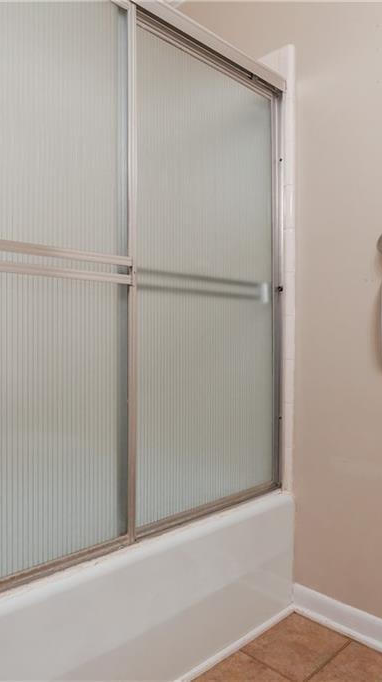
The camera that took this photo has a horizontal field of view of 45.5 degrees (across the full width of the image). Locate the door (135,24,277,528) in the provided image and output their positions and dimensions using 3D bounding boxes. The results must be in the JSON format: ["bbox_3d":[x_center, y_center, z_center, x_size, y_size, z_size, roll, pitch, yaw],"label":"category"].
[{"bbox_3d":[0.060,-0.184,1.405,0.667,1.400,0.035,0,0,-42],"label":"door"}]

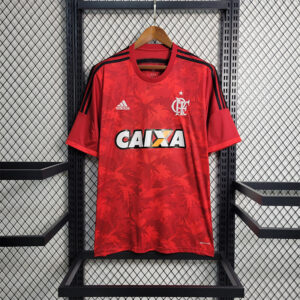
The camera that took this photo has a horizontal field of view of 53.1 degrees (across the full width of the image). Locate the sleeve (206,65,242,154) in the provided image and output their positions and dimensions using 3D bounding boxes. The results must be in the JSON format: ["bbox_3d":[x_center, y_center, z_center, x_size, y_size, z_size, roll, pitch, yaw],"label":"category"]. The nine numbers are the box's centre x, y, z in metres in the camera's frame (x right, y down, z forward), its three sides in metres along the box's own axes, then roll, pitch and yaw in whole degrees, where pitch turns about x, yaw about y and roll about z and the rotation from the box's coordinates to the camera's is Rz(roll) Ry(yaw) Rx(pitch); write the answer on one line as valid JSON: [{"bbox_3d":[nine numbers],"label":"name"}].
[{"bbox_3d":[0.275,-0.150,1.110,0.135,0.320,0.120,0,3,0],"label":"sleeve"}]

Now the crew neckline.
[{"bbox_3d":[0.013,-0.318,1.100,0.175,0.140,0.090,0,3,0],"label":"crew neckline"}]

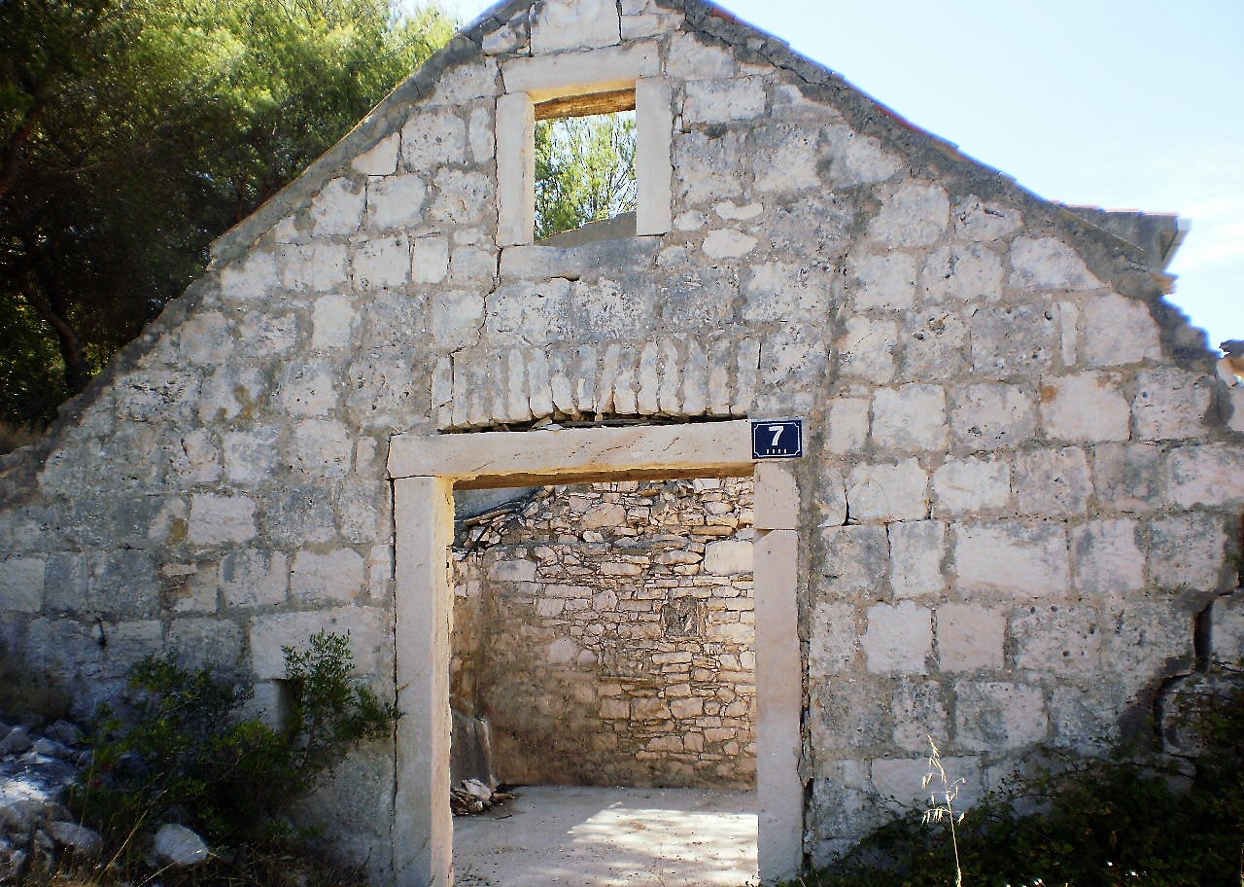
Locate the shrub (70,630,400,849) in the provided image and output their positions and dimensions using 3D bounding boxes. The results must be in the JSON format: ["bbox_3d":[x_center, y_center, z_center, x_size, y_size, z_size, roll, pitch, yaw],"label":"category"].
[{"bbox_3d":[-1.700,1.319,6.008,1.420,1.000,0.950,-3,-9,15],"label":"shrub"}]

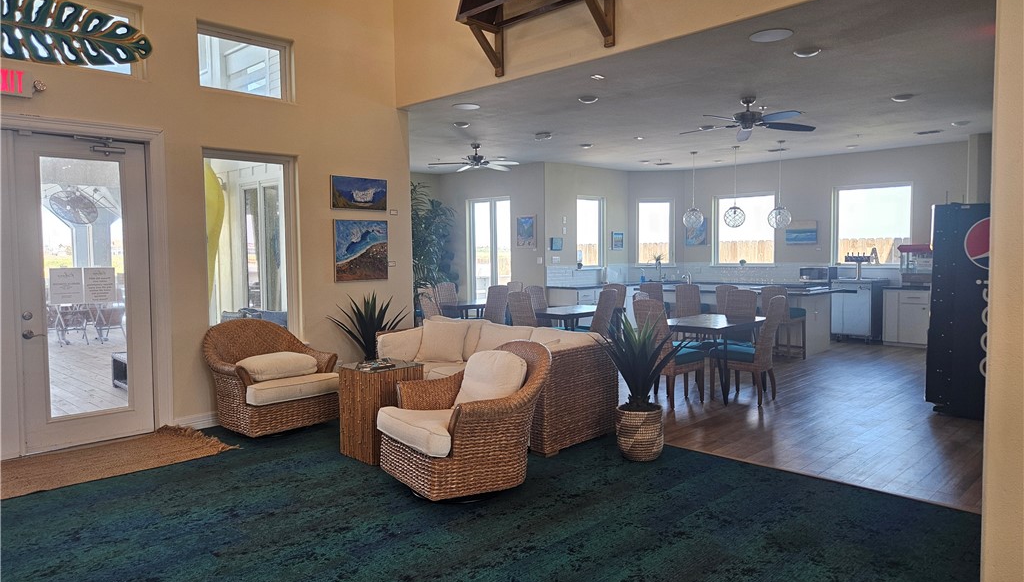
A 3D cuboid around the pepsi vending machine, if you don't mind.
[{"bbox_3d":[4.377,0.168,6.184,0.930,1.880,0.830,-4,4,-44],"label":"pepsi vending machine"}]

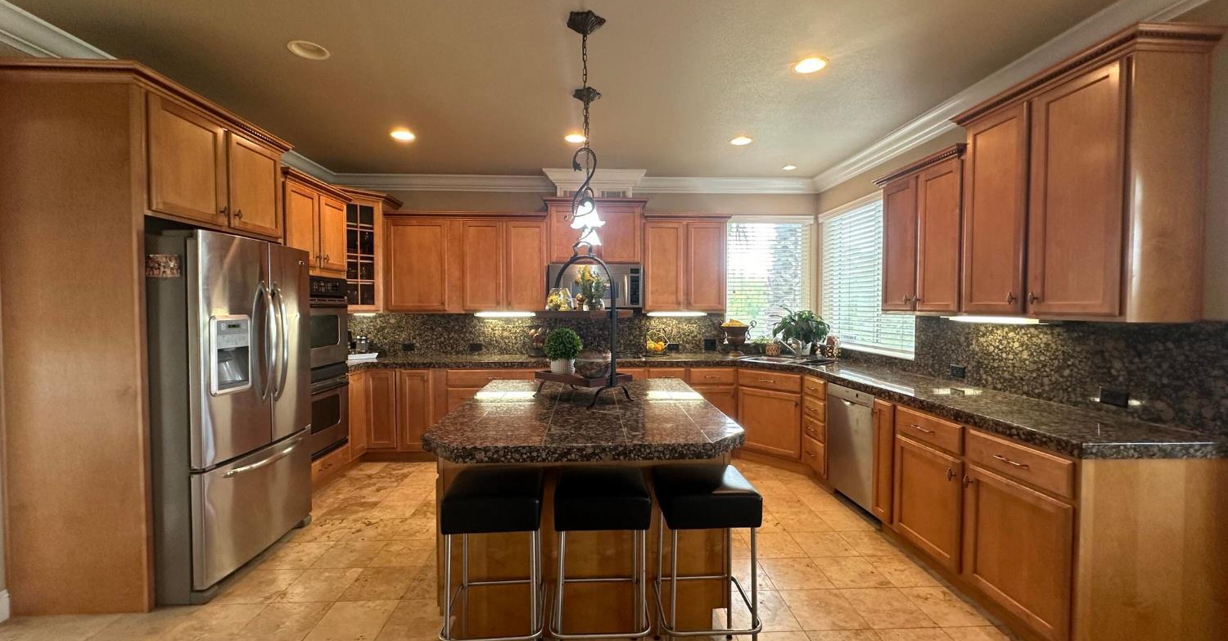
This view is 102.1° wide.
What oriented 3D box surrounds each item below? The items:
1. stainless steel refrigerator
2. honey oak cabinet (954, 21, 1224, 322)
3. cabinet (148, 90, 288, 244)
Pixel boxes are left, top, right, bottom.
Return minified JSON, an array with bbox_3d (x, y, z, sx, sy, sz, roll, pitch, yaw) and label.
[{"bbox_3d":[-2.328,0.449,2.780,0.830,1.765,0.920,0,1,-2],"label":"stainless steel refrigerator"},{"bbox_3d":[2.091,-0.560,2.336,0.370,1.113,0.947,0,2,-3],"label":"honey oak cabinet"},{"bbox_3d":[-2.461,-0.800,2.770,0.605,0.620,1.025,0,2,-3],"label":"cabinet"}]

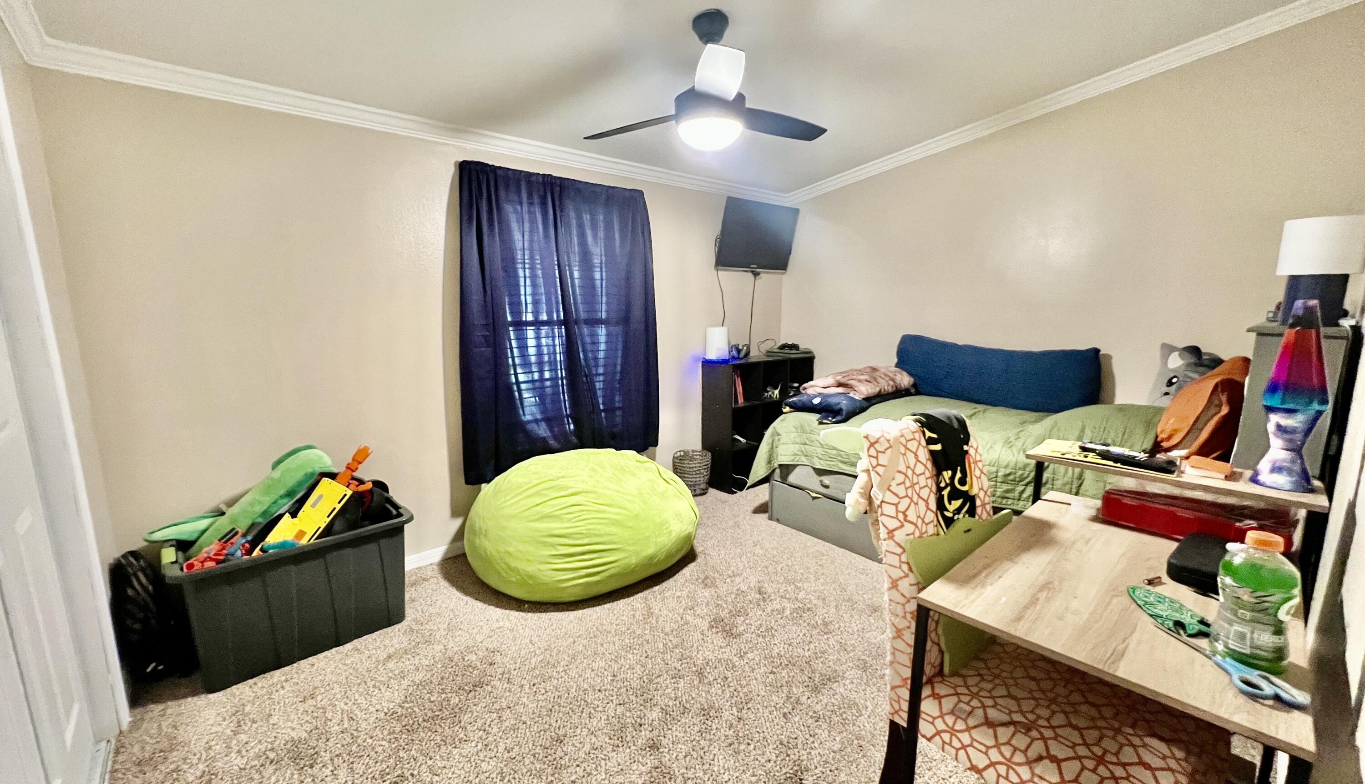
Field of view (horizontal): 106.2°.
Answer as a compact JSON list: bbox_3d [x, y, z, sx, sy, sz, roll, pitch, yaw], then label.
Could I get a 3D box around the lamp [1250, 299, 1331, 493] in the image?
[{"bbox_3d":[1.430,0.005,1.194,0.103,0.435,0.103,-8,12,-41],"label":"lamp"}]

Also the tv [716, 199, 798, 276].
[{"bbox_3d":[0.529,-1.100,3.658,0.760,0.475,0.070,-9,27,-40],"label":"tv"}]

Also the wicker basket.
[{"bbox_3d":[0.090,0.577,3.635,0.270,0.270,0.270,1,9,3],"label":"wicker basket"}]

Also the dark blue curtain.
[{"bbox_3d":[-0.641,-0.366,2.883,1.220,1.590,0.120,-8,12,-41],"label":"dark blue curtain"}]

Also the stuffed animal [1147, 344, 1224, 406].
[{"bbox_3d":[2.249,-0.026,2.281,0.250,0.350,0.280,1,9,8],"label":"stuffed animal"}]

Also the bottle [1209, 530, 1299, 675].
[{"bbox_3d":[0.880,0.316,0.779,0.079,0.209,0.079,-8,12,-41],"label":"bottle"}]

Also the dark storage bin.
[{"bbox_3d":[-1.514,0.738,2.034,0.715,0.460,0.500,-9,12,-43],"label":"dark storage bin"}]

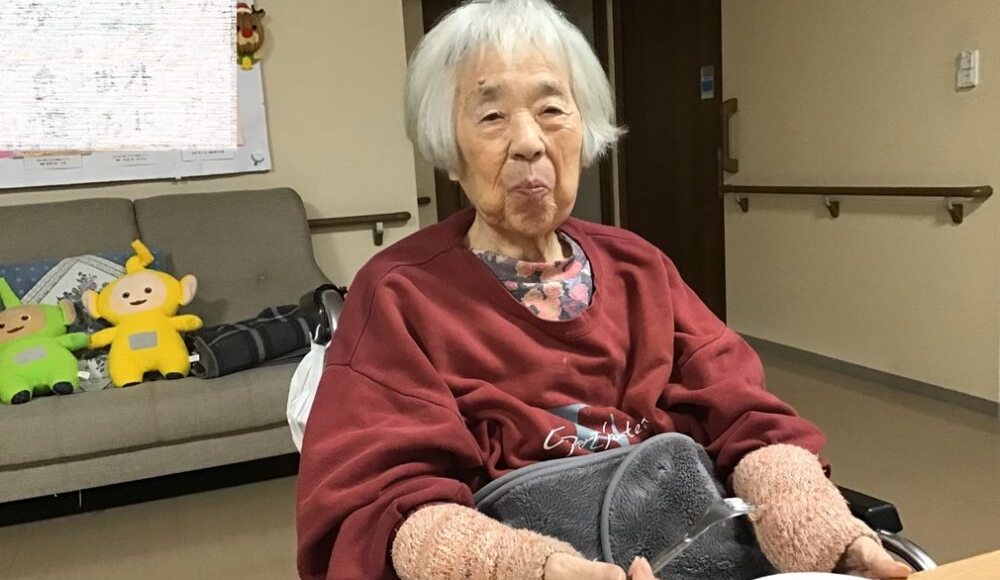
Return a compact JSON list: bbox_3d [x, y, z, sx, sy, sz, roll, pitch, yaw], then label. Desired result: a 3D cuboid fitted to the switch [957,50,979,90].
[{"bbox_3d":[1.657,-0.780,3.166,0.016,0.120,0.070,-6,9,-20],"label":"switch"}]

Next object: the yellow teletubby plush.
[{"bbox_3d":[-1.195,0.082,3.002,0.360,0.480,0.210,-6,-1,-20],"label":"yellow teletubby plush"}]

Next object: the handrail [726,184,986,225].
[{"bbox_3d":[1.421,-0.379,3.837,0.088,0.132,1.530,-6,9,-20],"label":"handrail"}]

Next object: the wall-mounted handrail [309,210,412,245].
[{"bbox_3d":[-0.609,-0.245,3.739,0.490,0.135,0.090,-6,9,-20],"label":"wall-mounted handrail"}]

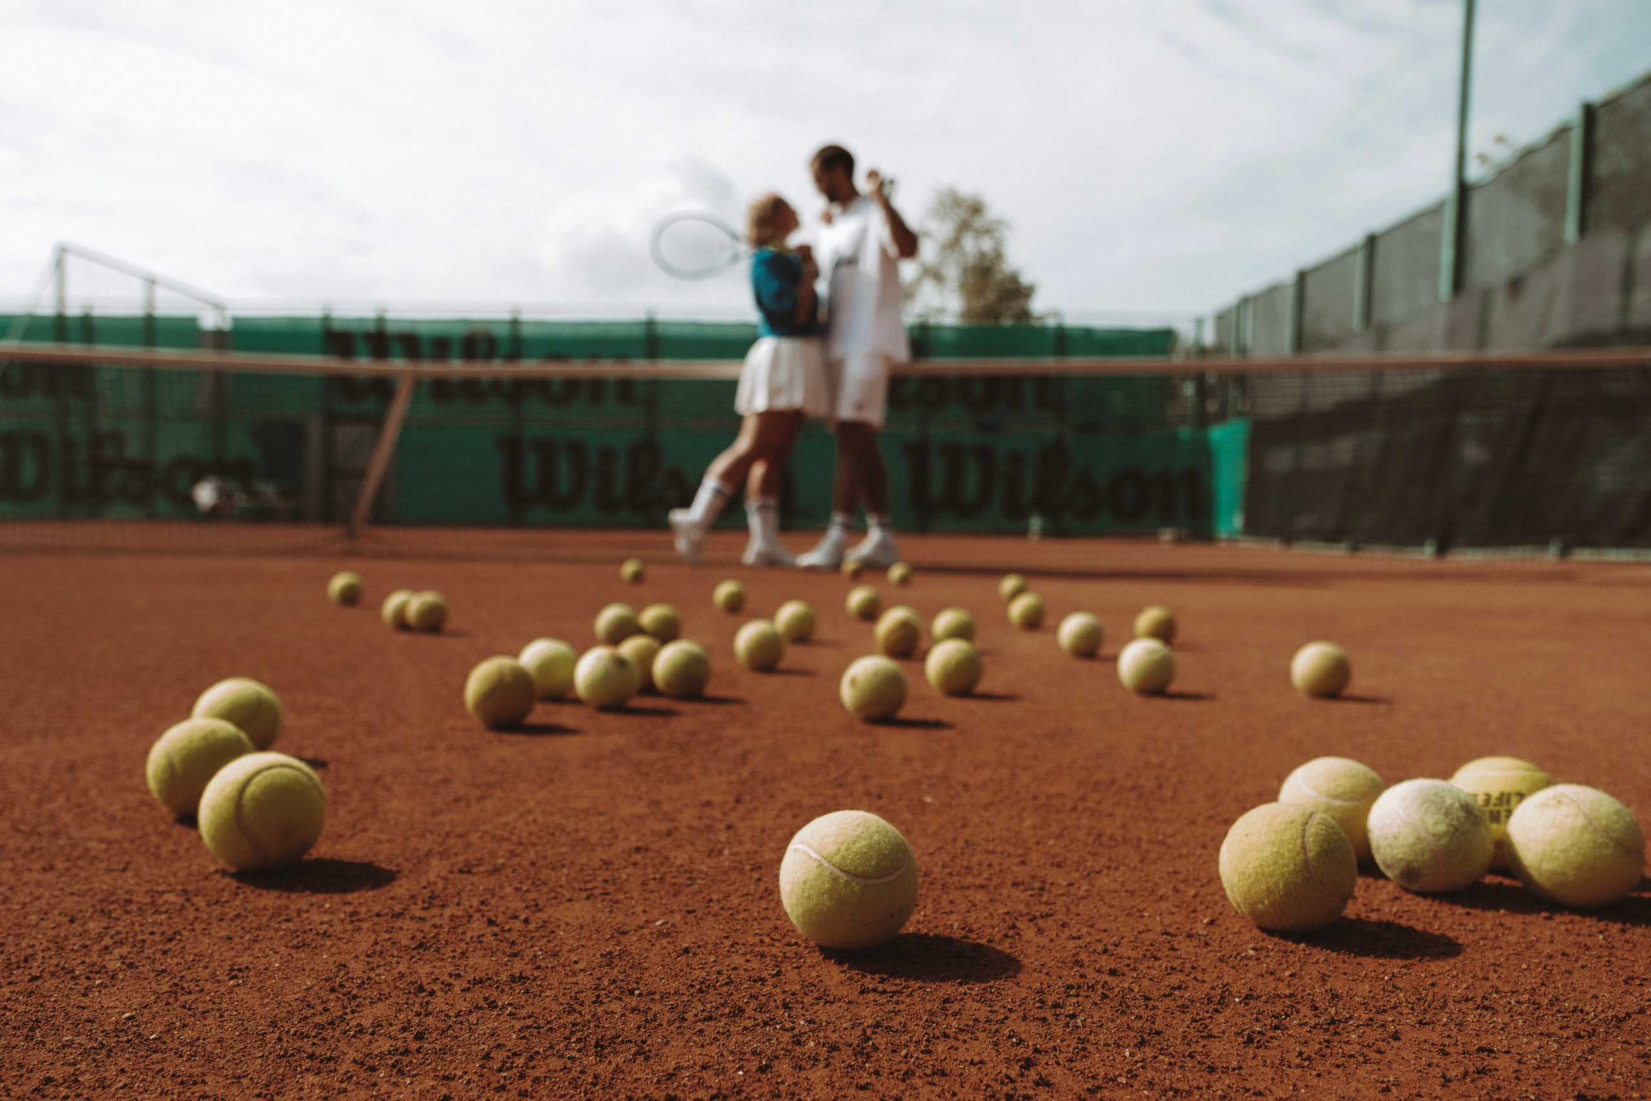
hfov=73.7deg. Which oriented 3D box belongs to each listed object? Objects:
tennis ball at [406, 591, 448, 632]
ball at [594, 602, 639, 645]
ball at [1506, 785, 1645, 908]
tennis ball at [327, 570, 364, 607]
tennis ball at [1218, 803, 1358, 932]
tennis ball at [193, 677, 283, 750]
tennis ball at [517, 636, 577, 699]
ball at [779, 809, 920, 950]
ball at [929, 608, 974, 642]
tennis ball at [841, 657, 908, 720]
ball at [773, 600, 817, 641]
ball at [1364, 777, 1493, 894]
[{"bbox_3d":[-0.639,0.098,1.765,0.067,0.067,0.067,1,2,0],"label":"tennis ball"},{"bbox_3d":[-0.322,0.118,1.707,0.067,0.067,0.067,1,2,0],"label":"ball"},{"bbox_3d":[0.434,0.170,0.636,0.067,0.067,0.067,1,2,0],"label":"ball"},{"bbox_3d":[-0.897,0.074,2.068,0.067,0.067,0.067,1,2,0],"label":"tennis ball"},{"bbox_3d":[0.246,0.169,0.587,0.067,0.067,0.067,1,2,0],"label":"tennis ball"},{"bbox_3d":[-0.500,0.142,0.938,0.067,0.067,0.067,1,2,0],"label":"tennis ball"},{"bbox_3d":[-0.295,0.127,1.170,0.067,0.067,0.067,1,2,0],"label":"tennis ball"},{"bbox_3d":[0.012,0.166,0.554,0.067,0.067,0.067,1,2,0],"label":"ball"},{"bbox_3d":[0.191,0.119,1.632,0.067,0.067,0.067,1,2,0],"label":"ball"},{"bbox_3d":[0.050,0.145,1.154,0.067,0.067,0.067,1,2,0],"label":"tennis ball"},{"bbox_3d":[-0.049,0.113,1.770,0.067,0.067,0.067,1,2,0],"label":"ball"},{"bbox_3d":[0.358,0.169,0.652,0.067,0.067,0.067,1,2,0],"label":"ball"}]

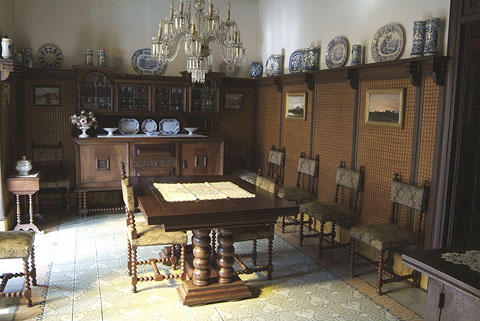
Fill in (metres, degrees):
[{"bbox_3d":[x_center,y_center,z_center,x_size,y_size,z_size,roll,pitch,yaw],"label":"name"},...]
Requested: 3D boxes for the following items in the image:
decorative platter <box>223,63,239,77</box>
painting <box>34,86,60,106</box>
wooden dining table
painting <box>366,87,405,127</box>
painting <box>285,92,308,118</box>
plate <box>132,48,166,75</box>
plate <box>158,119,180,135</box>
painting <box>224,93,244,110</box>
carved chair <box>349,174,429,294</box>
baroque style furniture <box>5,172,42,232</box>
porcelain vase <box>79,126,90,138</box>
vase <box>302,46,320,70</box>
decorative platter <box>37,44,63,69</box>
[{"bbox_3d":[-0.155,-1.504,6.606,0.260,0.250,0.035,-1,-3,-21],"label":"decorative platter"},{"bbox_3d":[-2.616,-0.873,5.462,0.325,0.280,0.035,-1,8,-21],"label":"painting"},{"bbox_3d":[-0.364,0.650,3.680,1.160,0.780,1.500,-2,8,-21],"label":"wooden dining table"},{"bbox_3d":[1.376,-0.505,3.835,0.045,0.365,0.510,-4,9,-21],"label":"painting"},{"bbox_3d":[0.739,-0.732,5.344,0.045,0.350,0.515,-1,8,-21],"label":"painting"},{"bbox_3d":[-1.306,-1.434,5.828,0.510,0.385,0.050,-1,0,-21],"label":"plate"},{"bbox_3d":[-1.046,-0.500,6.004,0.330,0.240,0.050,-1,0,-21],"label":"plate"},{"bbox_3d":[-0.087,-0.942,6.434,0.325,0.270,0.035,-1,8,-21],"label":"painting"},{"bbox_3d":[1.271,0.608,3.447,0.475,0.925,0.405,-1,8,-21],"label":"carved chair"},{"bbox_3d":[-2.546,0.506,4.804,0.350,0.680,0.450,-1,9,-21],"label":"baroque style furniture"},{"bbox_3d":[-2.128,-0.389,5.487,0.155,0.165,0.155,-1,9,-21],"label":"porcelain vase"},{"bbox_3d":[0.906,-1.273,5.080,0.175,0.300,0.175,-1,9,-21],"label":"vase"},{"bbox_3d":[-2.660,-1.453,5.624,0.335,0.335,0.035,-1,0,-18],"label":"decorative platter"}]

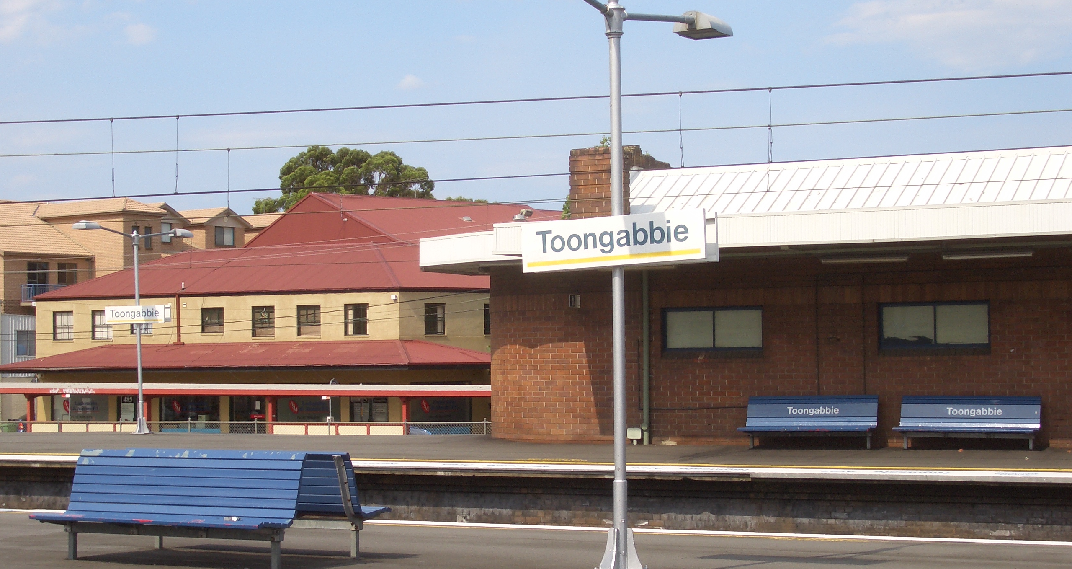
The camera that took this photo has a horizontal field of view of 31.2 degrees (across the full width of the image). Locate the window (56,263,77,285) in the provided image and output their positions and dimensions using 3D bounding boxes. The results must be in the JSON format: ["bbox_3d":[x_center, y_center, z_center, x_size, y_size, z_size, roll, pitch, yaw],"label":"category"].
[{"bbox_3d":[-26.995,-0.603,110.675,0.120,1.260,1.380,-2,-2,37],"label":"window"}]

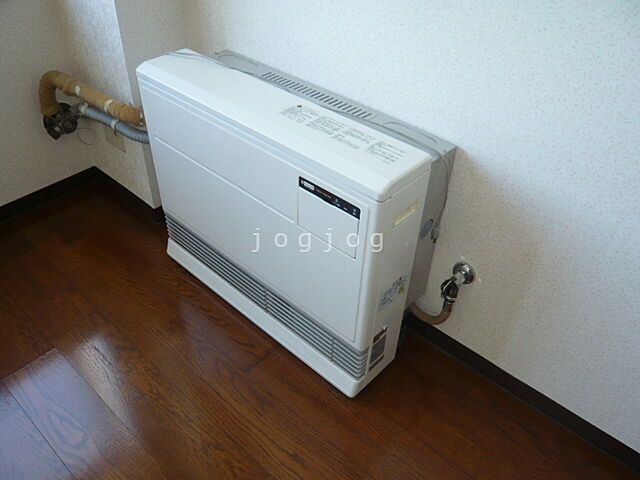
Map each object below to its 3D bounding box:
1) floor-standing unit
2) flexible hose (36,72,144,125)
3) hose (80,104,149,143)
[{"bbox_3d":[-0.089,-0.072,1.215,0.694,0.545,0.250,32,48,31],"label":"floor-standing unit"},{"bbox_3d":[-0.707,-0.423,1.623,0.450,0.135,0.125,21,43,20],"label":"flexible hose"},{"bbox_3d":[-0.653,-0.373,1.632,0.345,0.065,0.080,25,45,25],"label":"hose"}]

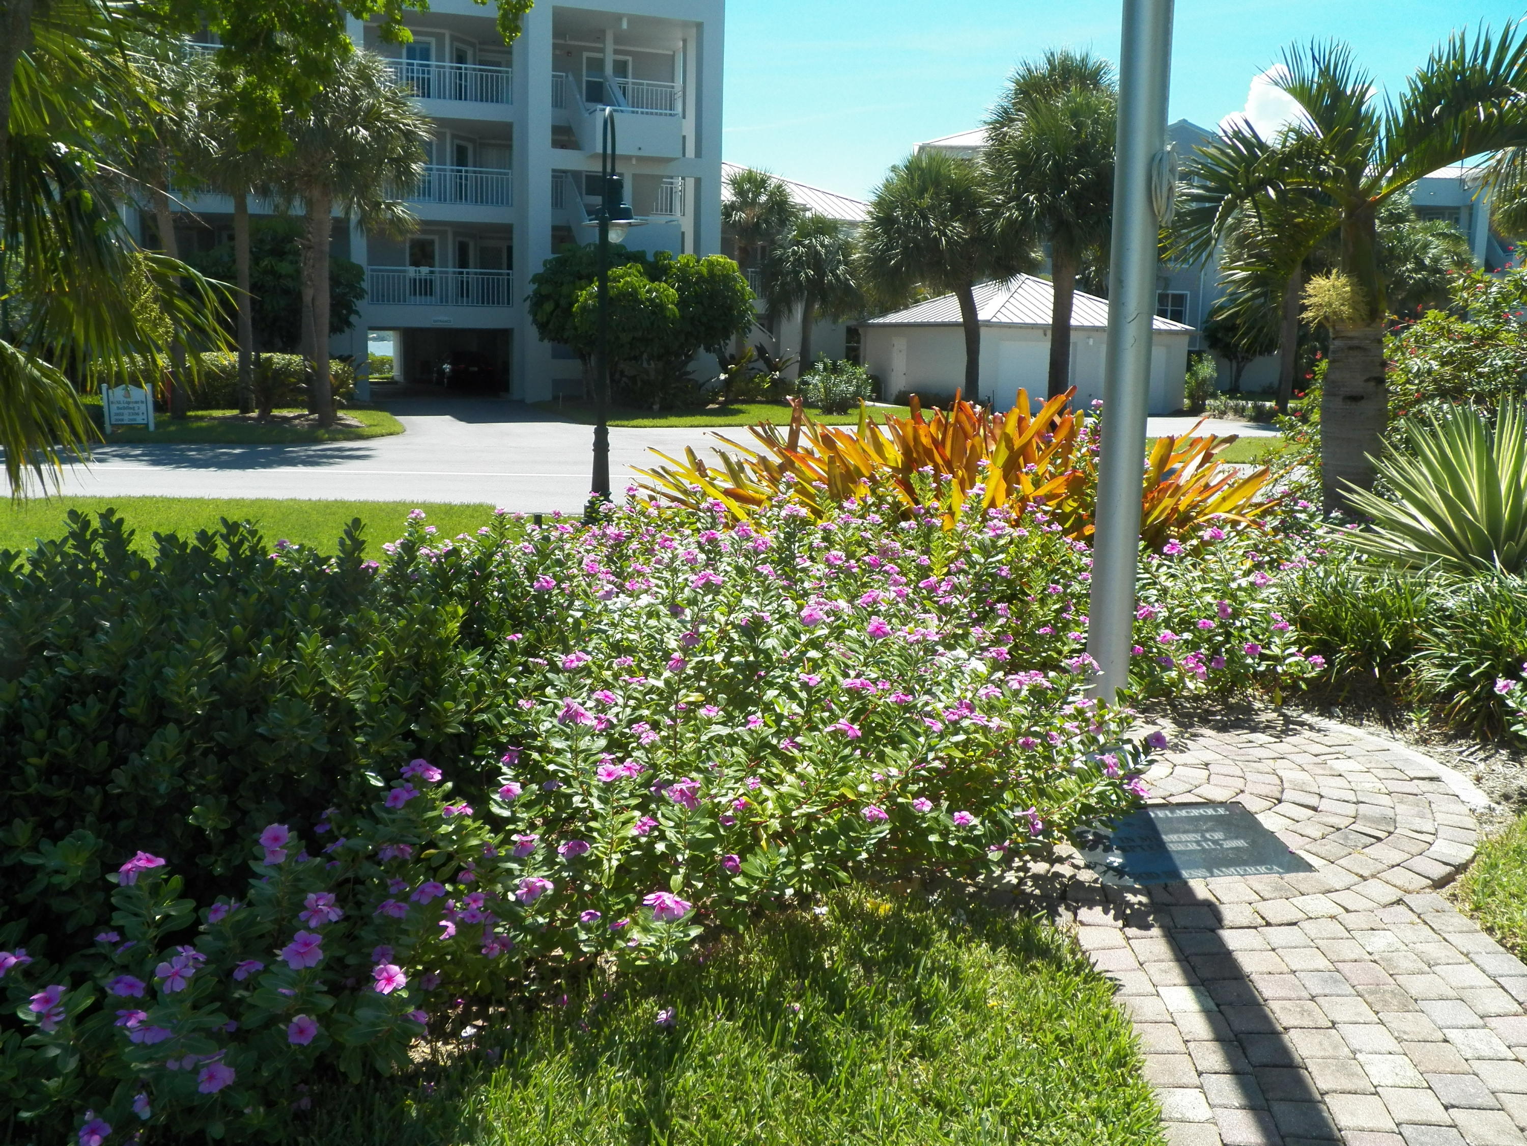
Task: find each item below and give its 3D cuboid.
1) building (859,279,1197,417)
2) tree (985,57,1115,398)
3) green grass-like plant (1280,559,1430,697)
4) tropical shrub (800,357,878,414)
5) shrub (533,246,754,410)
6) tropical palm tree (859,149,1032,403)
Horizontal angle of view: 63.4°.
[{"bbox_3d":[8.025,-7.078,38.120,8.000,4.050,6.900,-4,11,-25],"label":"building"},{"bbox_3d":[7.097,-8.256,30.490,3.600,9.000,3.600,3,11,12],"label":"tree"},{"bbox_3d":[3.089,0.275,6.493,0.720,0.580,0.650,6,11,26],"label":"green grass-like plant"},{"bbox_3d":[1.910,-4.938,32.636,1.900,1.500,1.700,1,10,0],"label":"tropical shrub"},{"bbox_3d":[-3.145,-6.417,32.386,5.400,4.300,4.000,1,10,0],"label":"shrub"},{"bbox_3d":[4.756,-7.538,32.154,4.200,6.900,4.100,3,10,8],"label":"tropical palm tree"}]

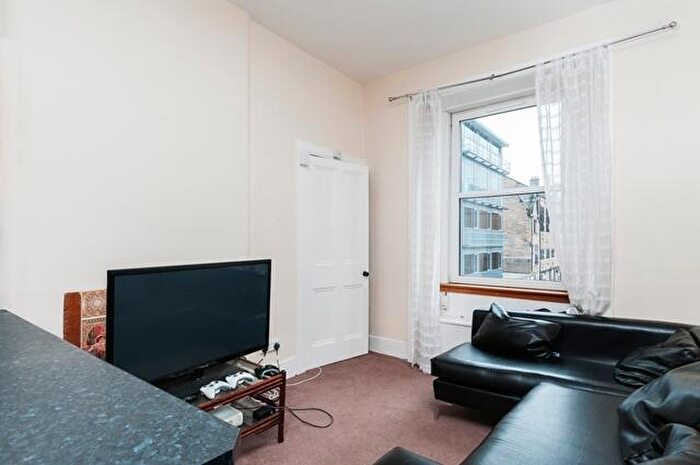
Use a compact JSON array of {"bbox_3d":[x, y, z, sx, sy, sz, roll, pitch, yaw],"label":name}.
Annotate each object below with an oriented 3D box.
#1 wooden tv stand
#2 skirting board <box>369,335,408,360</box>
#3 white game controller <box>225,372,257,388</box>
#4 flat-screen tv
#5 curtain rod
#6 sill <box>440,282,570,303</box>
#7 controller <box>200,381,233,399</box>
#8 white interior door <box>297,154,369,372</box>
[{"bbox_3d":[-0.790,1.037,1.917,0.420,0.420,0.800,-1,-1,37],"label":"wooden tv stand"},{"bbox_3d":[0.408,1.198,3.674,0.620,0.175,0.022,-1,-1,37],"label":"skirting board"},{"bbox_3d":[-0.638,0.855,2.032,0.108,0.060,0.155,-1,-1,42],"label":"white game controller"},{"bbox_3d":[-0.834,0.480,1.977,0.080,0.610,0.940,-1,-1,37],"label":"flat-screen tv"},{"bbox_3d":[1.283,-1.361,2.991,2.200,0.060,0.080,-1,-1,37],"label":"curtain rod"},{"bbox_3d":[1.337,0.520,3.021,1.130,0.080,0.130,-1,-1,37],"label":"sill"},{"bbox_3d":[-0.694,0.815,1.804,0.110,0.060,0.155,-1,-1,37],"label":"controller"},{"bbox_3d":[-0.147,0.284,3.470,0.870,1.990,0.045,1,-1,-40],"label":"white interior door"}]

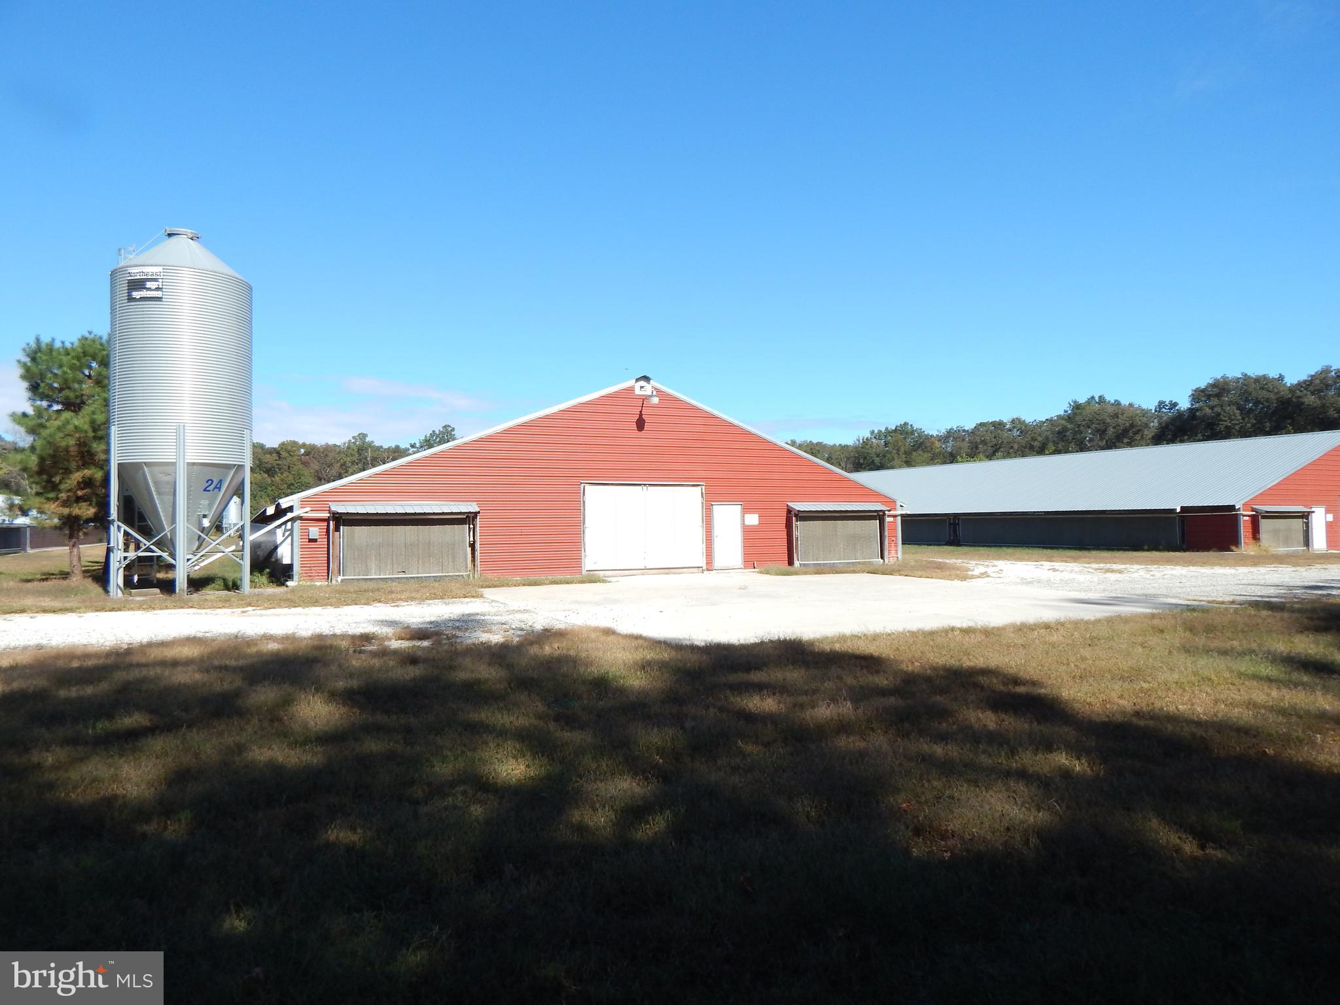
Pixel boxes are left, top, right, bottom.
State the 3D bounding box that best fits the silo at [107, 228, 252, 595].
[{"bbox_3d":[-10.900,-2.090,19.100,2.800,8.100,2.800,0,-1,-30],"label":"silo"}]

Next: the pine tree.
[{"bbox_3d":[-16.400,-1.300,23.500,3.300,6.800,3.300,0,-1,-30],"label":"pine tree"}]

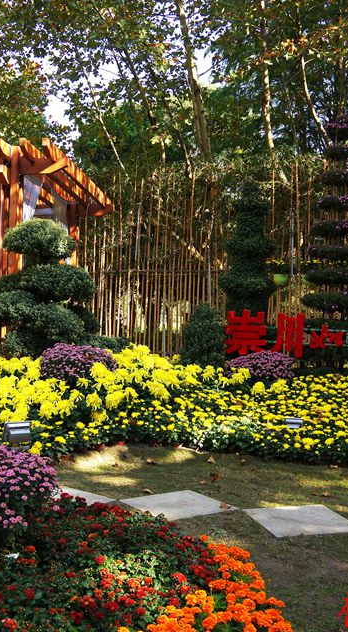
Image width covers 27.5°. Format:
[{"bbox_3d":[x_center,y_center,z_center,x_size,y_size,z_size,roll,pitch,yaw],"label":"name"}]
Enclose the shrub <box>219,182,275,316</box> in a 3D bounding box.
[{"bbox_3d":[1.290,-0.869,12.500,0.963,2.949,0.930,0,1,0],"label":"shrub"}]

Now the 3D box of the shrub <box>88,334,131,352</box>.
[{"bbox_3d":[-1.050,0.618,10.600,0.850,0.650,0.800,1,0,5],"label":"shrub"}]

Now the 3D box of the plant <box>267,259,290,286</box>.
[{"bbox_3d":[1.972,-0.825,13.500,0.420,0.531,0.370,0,1,0],"label":"plant"}]

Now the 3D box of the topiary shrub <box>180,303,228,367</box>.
[{"bbox_3d":[0.476,0.355,11.500,0.760,1.147,0.780,0,1,0],"label":"topiary shrub"}]

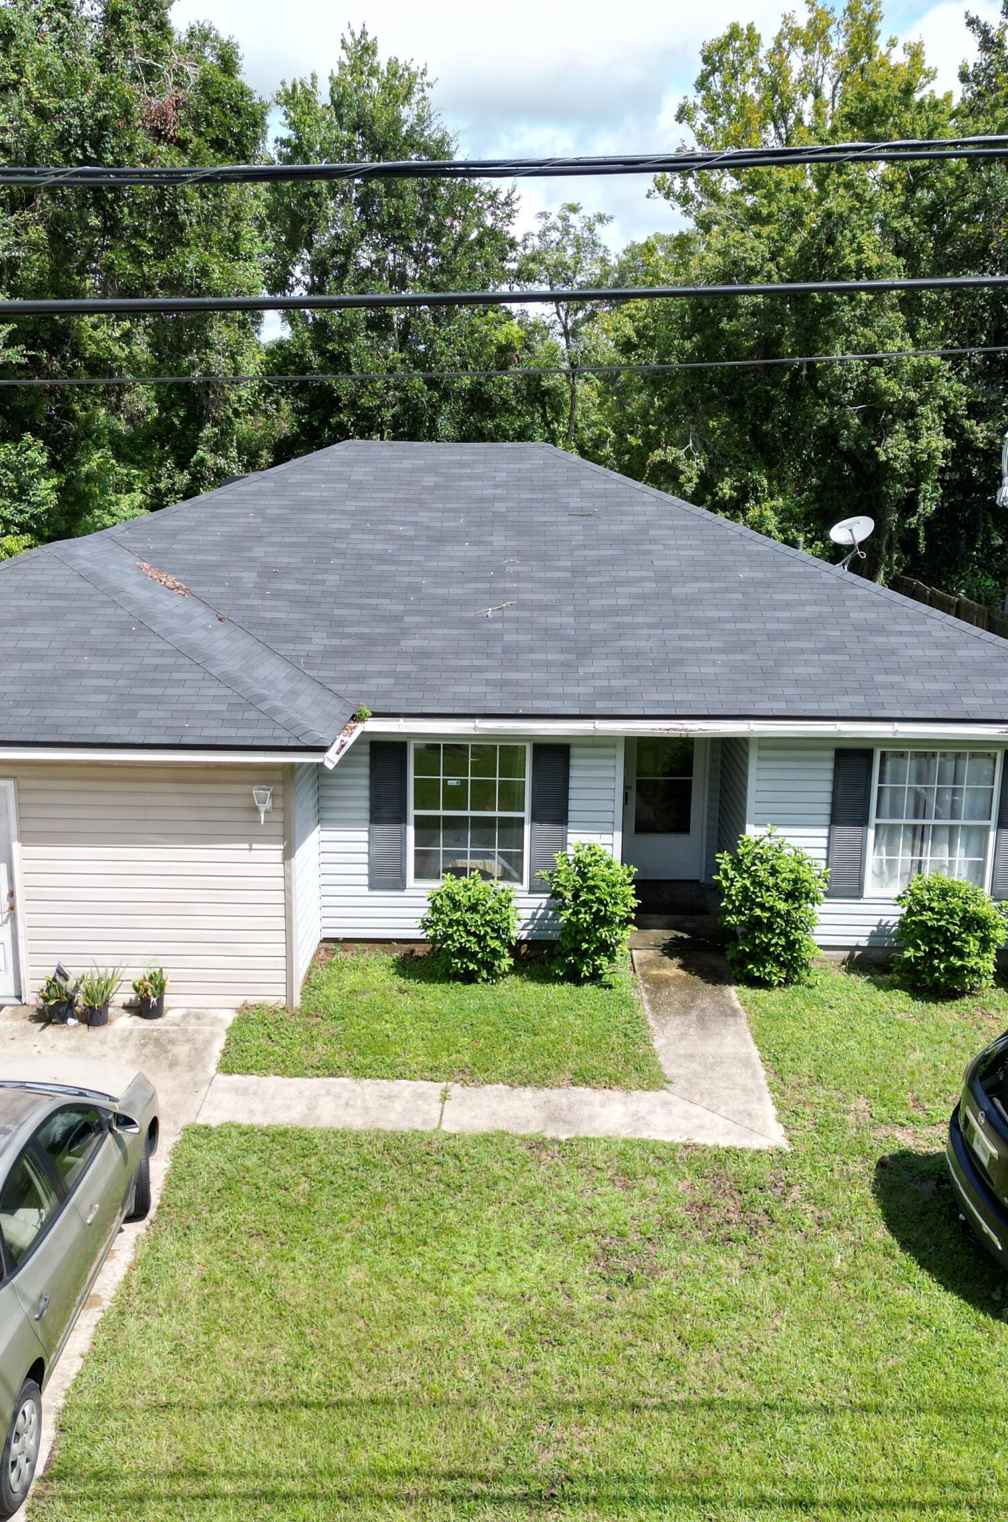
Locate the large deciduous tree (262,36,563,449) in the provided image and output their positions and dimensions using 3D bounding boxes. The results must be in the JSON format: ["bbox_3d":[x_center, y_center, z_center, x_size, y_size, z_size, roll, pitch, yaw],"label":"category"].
[{"bbox_3d":[-2.531,-11.109,37.712,7.532,15.671,6.932,1,12,0],"label":"large deciduous tree"}]

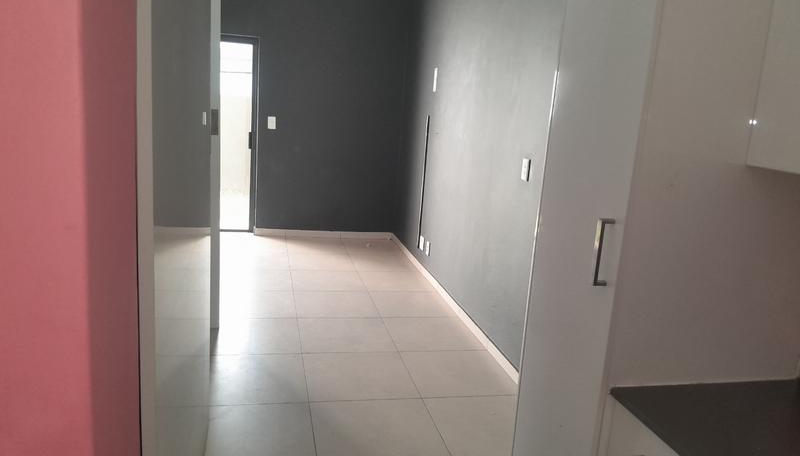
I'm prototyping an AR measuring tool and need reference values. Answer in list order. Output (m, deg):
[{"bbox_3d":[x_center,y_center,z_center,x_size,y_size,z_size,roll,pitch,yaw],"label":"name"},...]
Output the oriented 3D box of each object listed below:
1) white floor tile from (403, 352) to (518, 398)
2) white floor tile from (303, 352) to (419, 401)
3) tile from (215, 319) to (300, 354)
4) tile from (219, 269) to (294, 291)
[{"bbox_3d":[0.342,0.856,3.564,0.588,0.012,0.600,1,12,-13],"label":"white floor tile"},{"bbox_3d":[-0.237,0.842,3.431,0.600,0.012,0.600,1,12,-13],"label":"white floor tile"},{"bbox_3d":[-0.950,0.700,3.870,0.600,0.012,0.600,1,12,-13],"label":"tile"},{"bbox_3d":[-1.205,0.445,5.014,0.600,0.012,0.600,1,12,-13],"label":"tile"}]

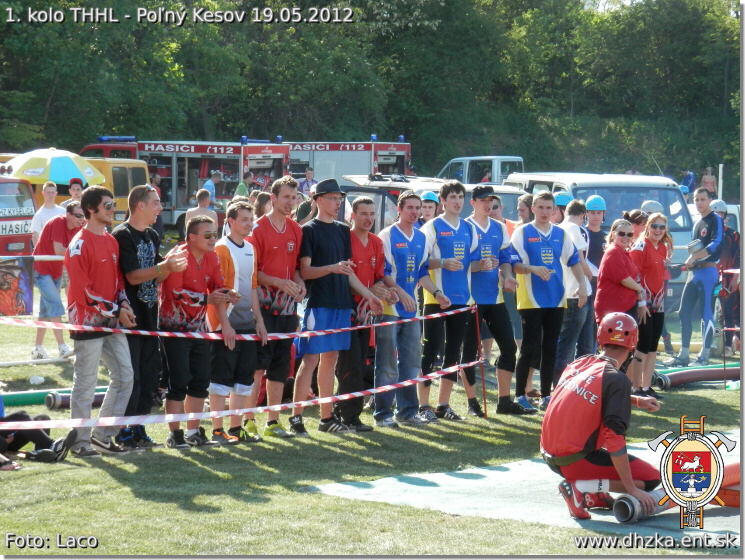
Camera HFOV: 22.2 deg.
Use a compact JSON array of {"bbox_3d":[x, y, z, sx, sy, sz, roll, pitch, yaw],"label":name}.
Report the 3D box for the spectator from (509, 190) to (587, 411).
[{"bbox_3d":[1.415,0.154,15.502,0.600,1.770,0.420,-1,3,-10],"label":"spectator"}]

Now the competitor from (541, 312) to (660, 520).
[{"bbox_3d":[1.274,0.747,10.590,0.720,1.090,0.600,-3,4,-42],"label":"competitor"}]

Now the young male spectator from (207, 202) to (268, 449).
[{"bbox_3d":[-0.959,0.299,13.571,0.480,1.715,0.380,-3,5,-44],"label":"young male spectator"}]

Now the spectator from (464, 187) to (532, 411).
[{"bbox_3d":[0.986,0.155,15.195,0.560,1.800,0.470,-1,3,-19],"label":"spectator"}]

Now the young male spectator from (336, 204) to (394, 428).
[{"bbox_3d":[-0.049,0.246,14.355,0.480,1.741,0.430,-2,5,-40],"label":"young male spectator"}]

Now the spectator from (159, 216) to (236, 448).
[{"bbox_3d":[-1.200,0.357,13.000,0.500,1.580,0.460,-1,3,-43],"label":"spectator"}]

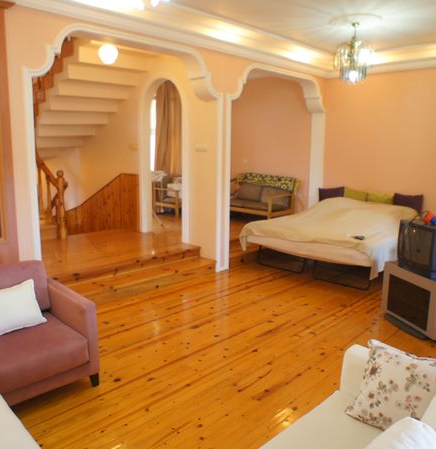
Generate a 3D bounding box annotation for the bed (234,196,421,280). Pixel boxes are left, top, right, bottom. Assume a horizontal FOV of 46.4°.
[{"bbox_3d":[1.566,0.142,7.112,1.850,0.820,1.950,9,12,40],"label":"bed"}]

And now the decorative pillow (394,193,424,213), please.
[{"bbox_3d":[2.672,-0.238,7.167,0.160,0.370,0.440,-8,13,-44],"label":"decorative pillow"}]

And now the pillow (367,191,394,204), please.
[{"bbox_3d":[2.380,-0.272,7.523,0.160,0.360,0.440,-8,13,-44],"label":"pillow"}]

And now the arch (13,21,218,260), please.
[{"bbox_3d":[-0.875,-0.589,5.514,0.280,2.680,2.660,8,12,39],"label":"arch"}]

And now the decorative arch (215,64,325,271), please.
[{"bbox_3d":[0.787,-0.853,7.484,0.280,2.650,2.500,8,12,39],"label":"decorative arch"}]

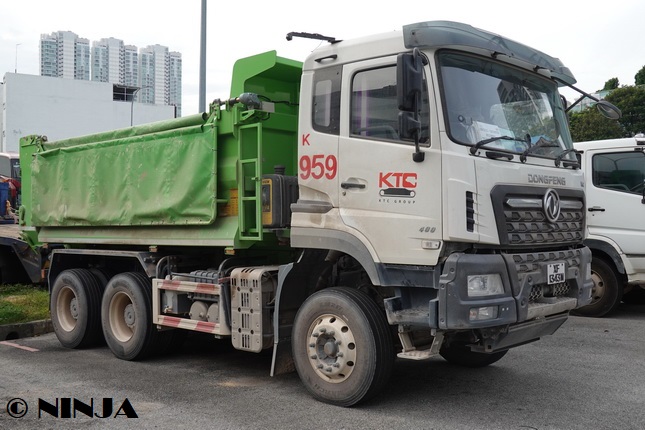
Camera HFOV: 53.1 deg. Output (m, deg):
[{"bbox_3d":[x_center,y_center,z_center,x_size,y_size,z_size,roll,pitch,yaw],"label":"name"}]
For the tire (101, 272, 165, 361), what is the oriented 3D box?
[{"bbox_3d":[-2.338,1.250,7.939,1.050,1.050,0.290,-1,-2,41],"label":"tire"}]

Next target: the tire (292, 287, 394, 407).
[{"bbox_3d":[0.169,1.186,5.794,1.050,1.050,0.290,-2,-2,44],"label":"tire"}]

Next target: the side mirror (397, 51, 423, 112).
[{"bbox_3d":[0.667,-1.013,4.929,0.200,0.440,0.110,1,-2,-39],"label":"side mirror"}]

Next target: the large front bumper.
[{"bbox_3d":[1.859,0.599,5.730,0.470,0.585,2.460,-1,-2,41],"label":"large front bumper"}]

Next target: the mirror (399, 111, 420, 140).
[{"bbox_3d":[0.666,-0.681,4.921,0.190,0.215,0.110,1,-2,-39],"label":"mirror"}]

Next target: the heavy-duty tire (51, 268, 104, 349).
[{"bbox_3d":[-3.363,1.277,8.831,1.050,1.050,0.290,-1,-2,41],"label":"heavy-duty tire"}]

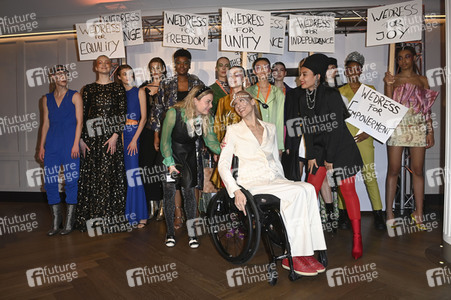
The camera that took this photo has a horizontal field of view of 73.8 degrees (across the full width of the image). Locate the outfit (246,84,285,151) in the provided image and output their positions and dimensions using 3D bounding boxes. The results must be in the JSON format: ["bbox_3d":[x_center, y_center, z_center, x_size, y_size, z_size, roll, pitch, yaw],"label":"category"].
[{"bbox_3d":[0.433,-0.346,3.250,0.460,0.760,0.270,0,1,2],"label":"outfit"}]

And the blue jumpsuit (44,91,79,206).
[{"bbox_3d":[-1.725,-0.026,3.170,0.370,1.220,0.260,-1,1,-5],"label":"blue jumpsuit"}]

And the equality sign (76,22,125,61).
[{"bbox_3d":[-1.399,-1.219,3.380,0.510,0.410,0.020,-5,5,-7],"label":"equality sign"}]

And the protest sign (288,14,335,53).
[{"bbox_3d":[0.969,-1.299,3.360,0.510,0.410,0.020,0,2,-3],"label":"protest sign"}]

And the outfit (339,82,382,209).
[{"bbox_3d":[1.427,-0.037,3.200,0.470,1.360,0.300,0,1,11],"label":"outfit"}]

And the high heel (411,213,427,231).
[{"bbox_3d":[2.015,0.755,3.150,0.085,0.150,0.220,-1,1,-14],"label":"high heel"}]

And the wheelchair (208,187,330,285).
[{"bbox_3d":[0.375,0.470,2.345,0.610,0.780,0.850,-1,2,-32],"label":"wheelchair"}]

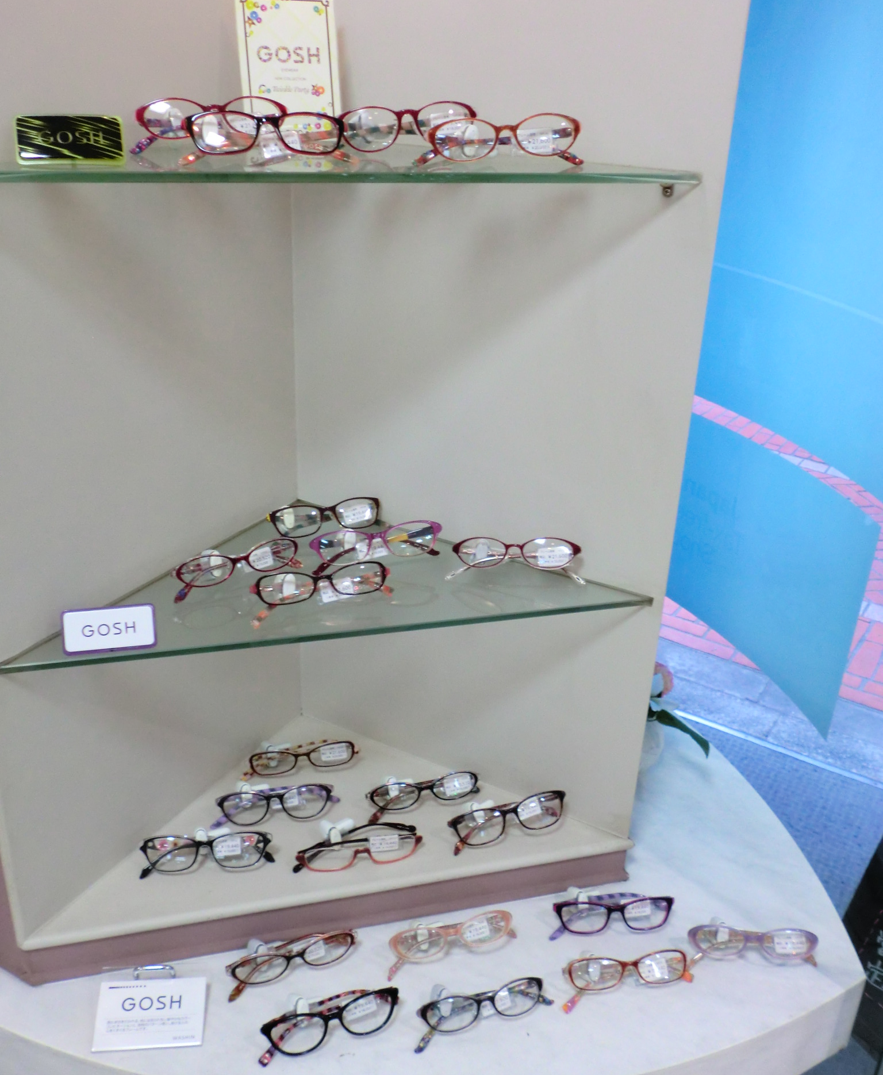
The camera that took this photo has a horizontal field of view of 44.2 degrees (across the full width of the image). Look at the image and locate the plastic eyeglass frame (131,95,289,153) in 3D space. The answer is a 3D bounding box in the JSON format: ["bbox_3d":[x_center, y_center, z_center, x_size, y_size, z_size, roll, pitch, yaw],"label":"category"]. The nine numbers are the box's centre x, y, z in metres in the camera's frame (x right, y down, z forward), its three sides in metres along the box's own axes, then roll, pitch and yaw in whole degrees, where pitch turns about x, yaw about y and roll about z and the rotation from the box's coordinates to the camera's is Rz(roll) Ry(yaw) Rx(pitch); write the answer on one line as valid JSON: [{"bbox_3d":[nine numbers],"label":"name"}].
[{"bbox_3d":[-0.200,-0.358,0.941,0.139,0.047,0.042,-7,14,-20],"label":"plastic eyeglass frame"}]

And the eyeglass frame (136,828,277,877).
[{"bbox_3d":[-0.249,0.333,1.159,0.138,0.044,0.036,-2,8,-10],"label":"eyeglass frame"}]

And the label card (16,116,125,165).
[{"bbox_3d":[-0.285,-0.305,0.834,0.079,0.039,0.014,-5,4,-15],"label":"label card"}]

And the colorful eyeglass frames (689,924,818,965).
[{"bbox_3d":[0.321,0.424,1.135,0.137,0.043,0.036,3,7,0],"label":"colorful eyeglass frames"}]

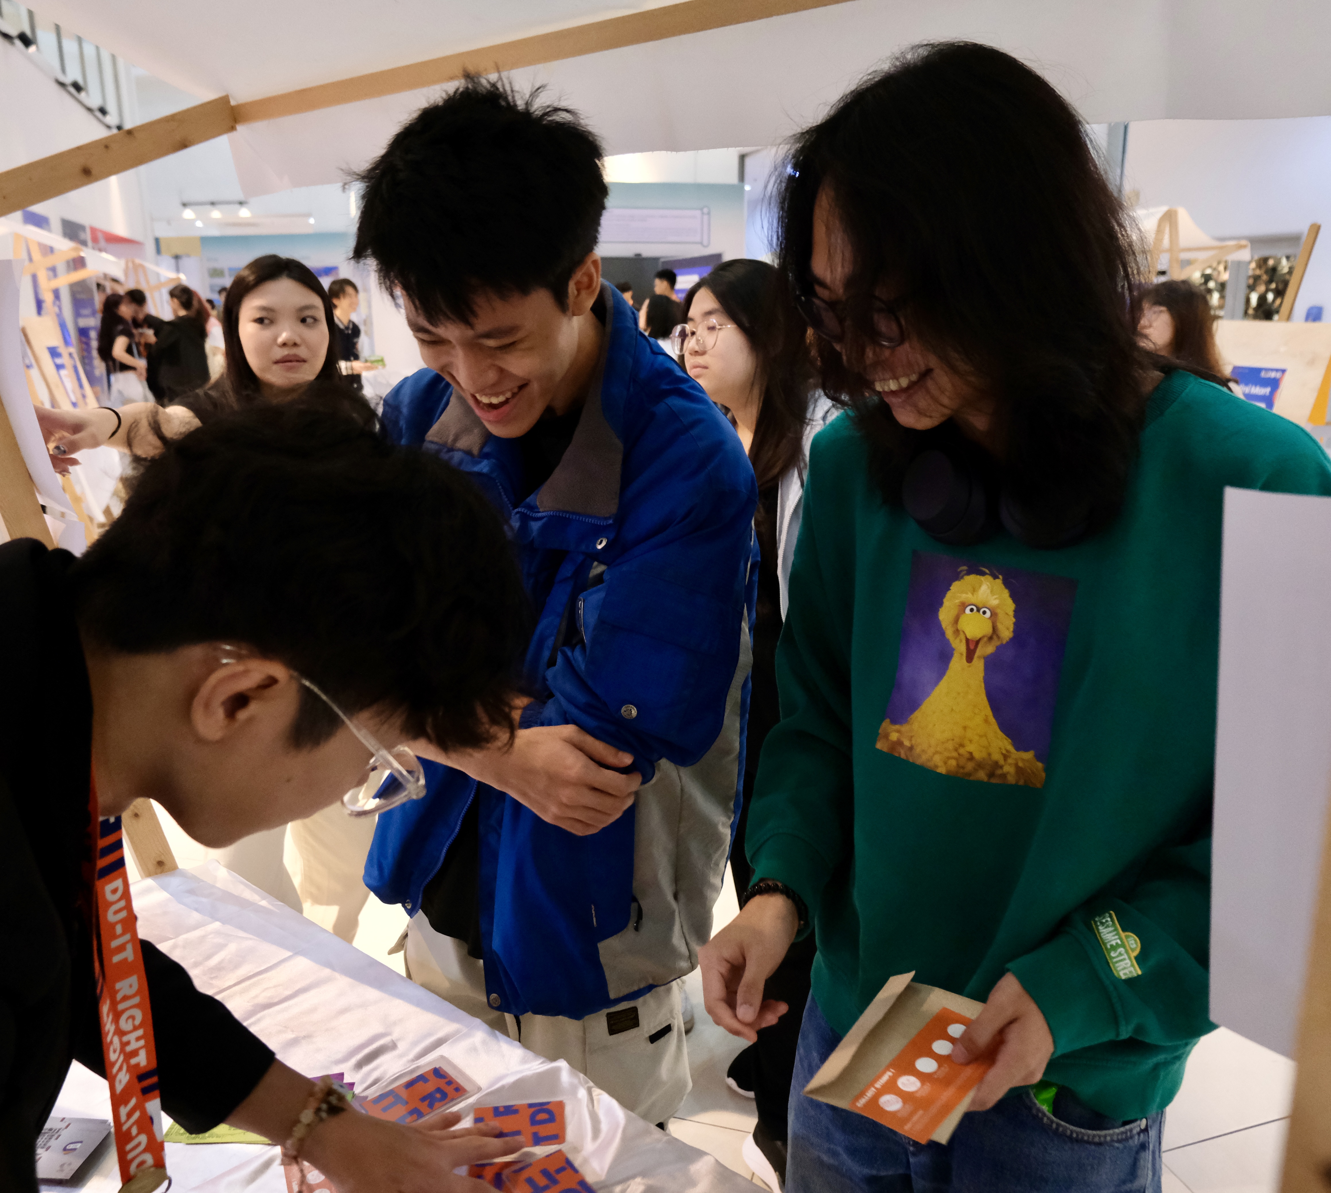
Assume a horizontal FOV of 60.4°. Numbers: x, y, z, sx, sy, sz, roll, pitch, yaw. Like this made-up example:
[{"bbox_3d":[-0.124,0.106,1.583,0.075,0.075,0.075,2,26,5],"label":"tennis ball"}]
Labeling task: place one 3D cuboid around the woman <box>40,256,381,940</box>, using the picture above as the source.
[{"bbox_3d":[-0.688,0.217,2.036,0.550,1.580,0.420,-2,15,-7],"label":"woman"}]

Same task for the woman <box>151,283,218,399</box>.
[{"bbox_3d":[-3.363,-1.359,8.109,0.460,1.660,0.460,4,15,17],"label":"woman"}]

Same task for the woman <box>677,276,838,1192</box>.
[{"bbox_3d":[0.157,0.224,1.978,0.320,1.580,0.430,-13,19,-40],"label":"woman"}]

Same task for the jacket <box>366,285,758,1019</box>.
[{"bbox_3d":[-0.104,0.054,1.222,0.450,0.730,0.370,9,17,34],"label":"jacket"}]

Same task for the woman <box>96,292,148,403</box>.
[{"bbox_3d":[-3.903,-1.400,8.407,0.360,1.600,0.420,-4,15,-12],"label":"woman"}]

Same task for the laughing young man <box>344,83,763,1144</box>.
[{"bbox_3d":[-0.112,0.347,1.286,0.460,1.690,0.440,9,17,34],"label":"laughing young man"}]

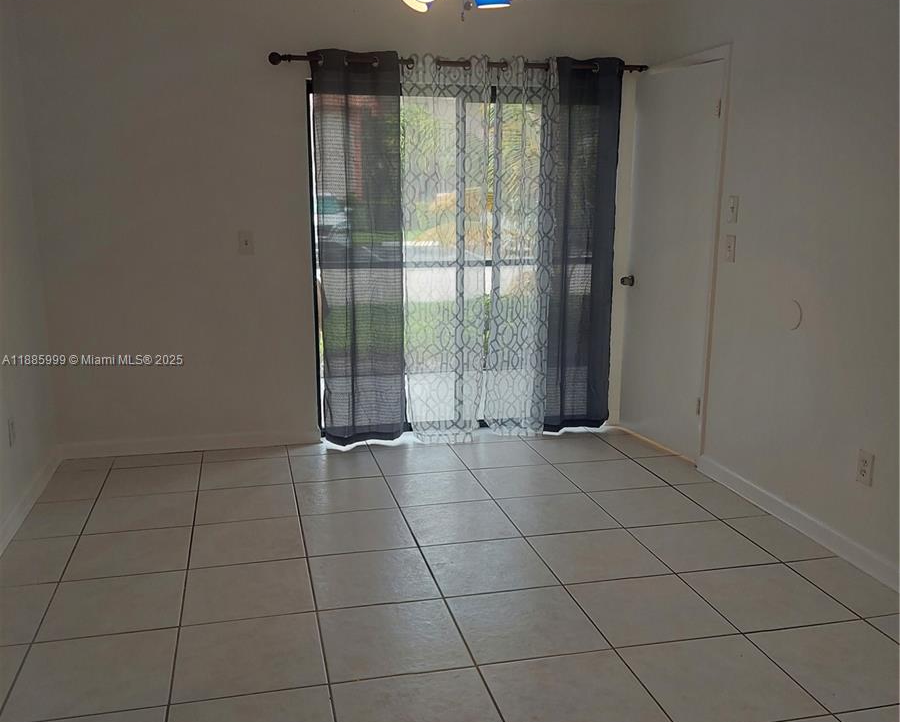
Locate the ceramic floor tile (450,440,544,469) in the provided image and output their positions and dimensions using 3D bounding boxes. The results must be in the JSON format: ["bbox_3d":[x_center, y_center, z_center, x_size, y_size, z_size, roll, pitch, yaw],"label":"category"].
[{"bbox_3d":[0.278,0.526,4.630,0.450,0.010,0.443,-2,12,-13],"label":"ceramic floor tile"}]

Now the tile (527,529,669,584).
[{"bbox_3d":[0.592,0.786,3.359,0.450,0.010,0.450,-2,11,-13],"label":"tile"}]

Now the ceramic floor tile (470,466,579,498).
[{"bbox_3d":[0.381,0.613,4.210,0.450,0.010,0.443,-2,12,-13],"label":"ceramic floor tile"}]

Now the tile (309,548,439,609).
[{"bbox_3d":[-0.289,0.816,3.123,0.446,0.010,0.441,-2,12,-13],"label":"tile"}]

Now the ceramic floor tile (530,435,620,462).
[{"bbox_3d":[0.732,0.521,4.868,0.455,0.012,0.455,-2,11,-13],"label":"ceramic floor tile"}]

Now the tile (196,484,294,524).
[{"bbox_3d":[-0.935,0.664,3.857,0.446,0.010,0.441,-2,12,-13],"label":"tile"}]

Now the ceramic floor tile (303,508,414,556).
[{"bbox_3d":[-0.406,0.749,3.636,0.455,0.012,0.455,-2,11,-13],"label":"ceramic floor tile"}]

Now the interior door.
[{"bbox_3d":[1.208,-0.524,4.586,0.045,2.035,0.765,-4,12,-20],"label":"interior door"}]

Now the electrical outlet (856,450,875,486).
[{"bbox_3d":[1.596,0.411,3.193,0.010,0.120,0.075,-2,12,-13],"label":"electrical outlet"}]

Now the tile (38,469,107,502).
[{"bbox_3d":[-1.893,0.635,4.204,0.272,0.012,0.455,-2,11,-13],"label":"tile"}]

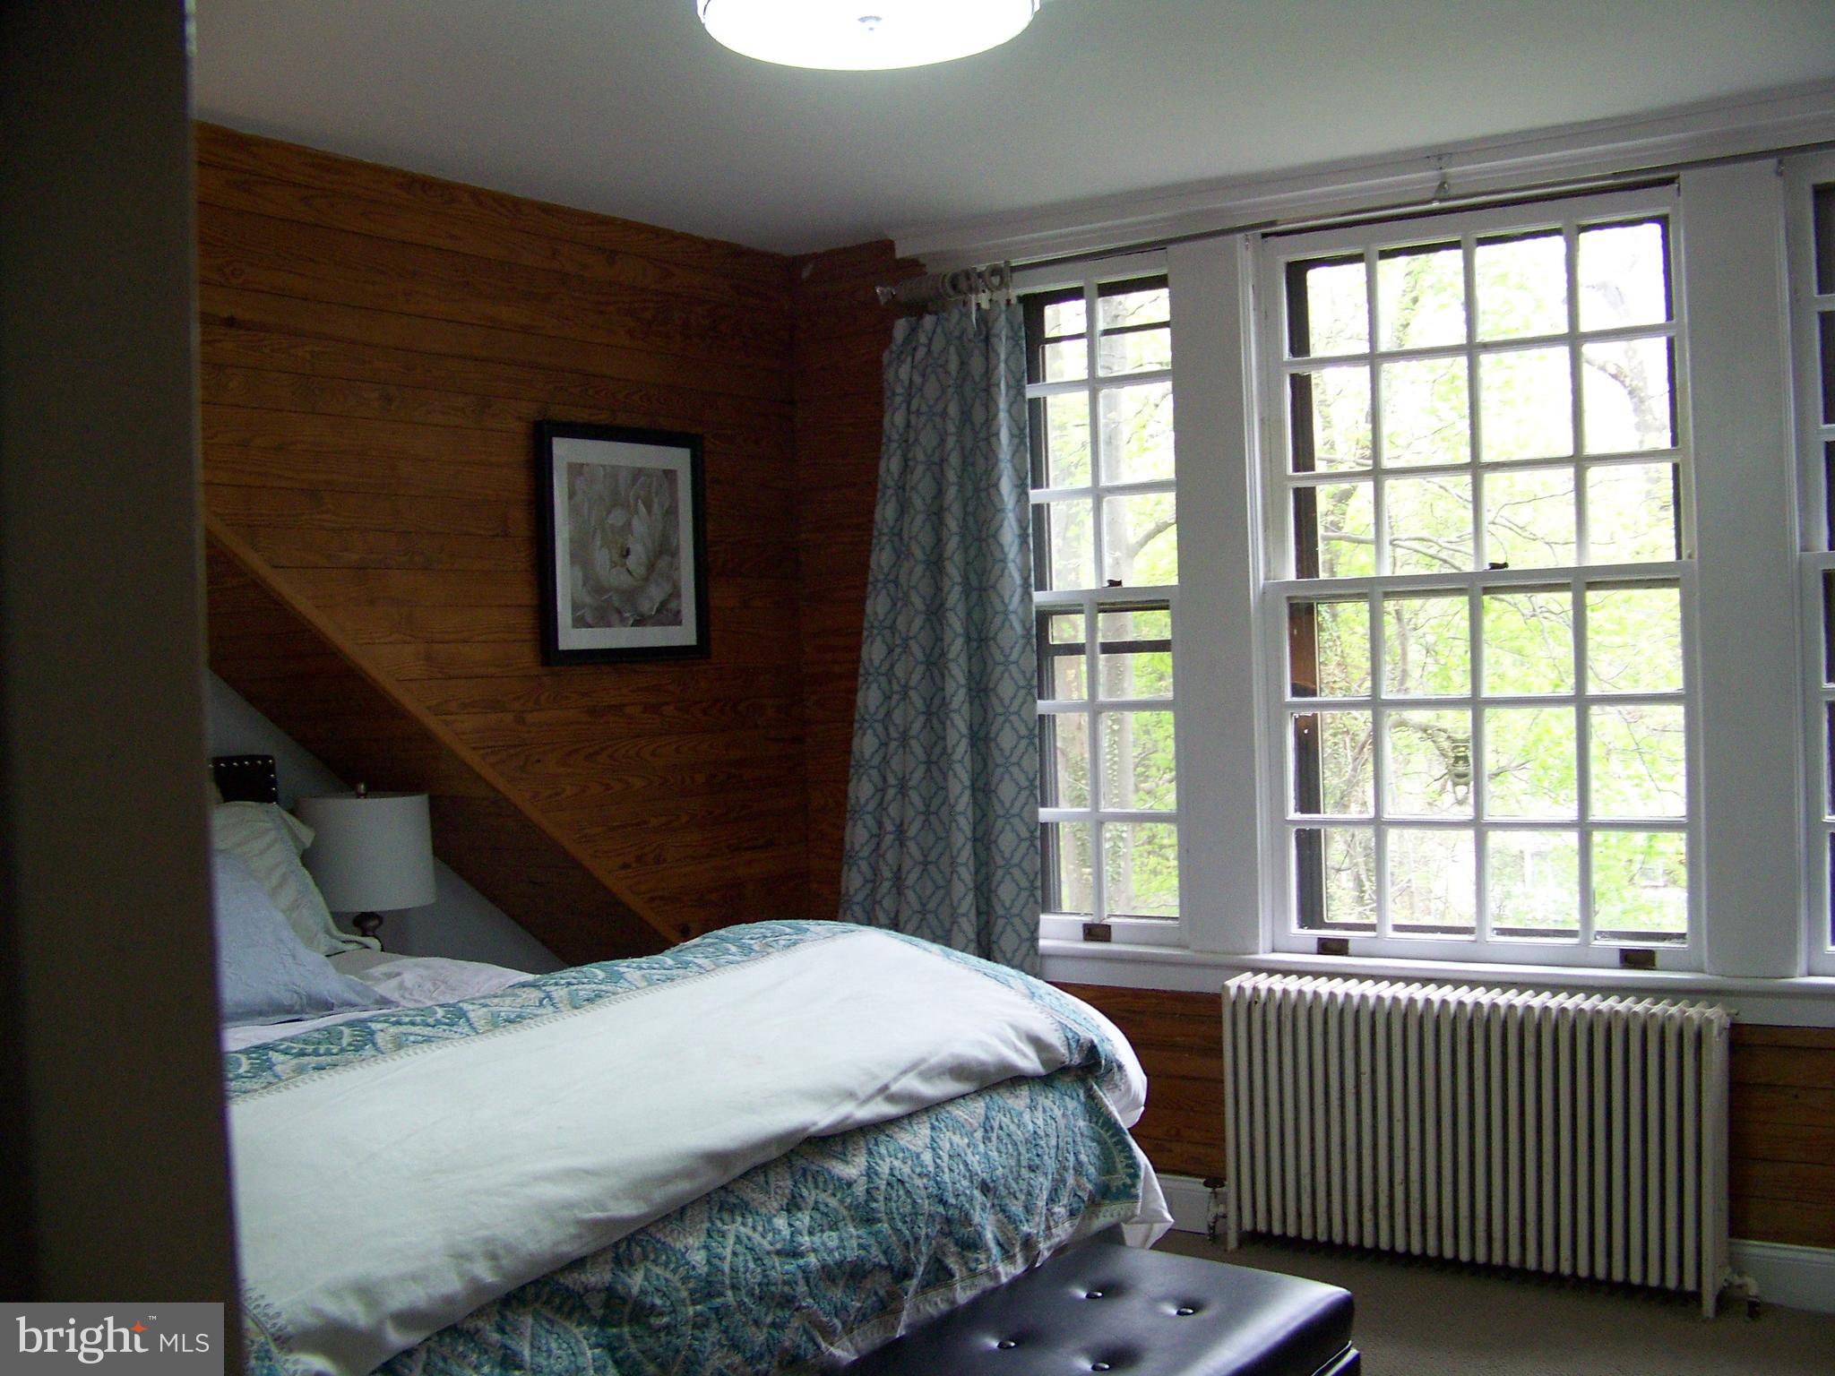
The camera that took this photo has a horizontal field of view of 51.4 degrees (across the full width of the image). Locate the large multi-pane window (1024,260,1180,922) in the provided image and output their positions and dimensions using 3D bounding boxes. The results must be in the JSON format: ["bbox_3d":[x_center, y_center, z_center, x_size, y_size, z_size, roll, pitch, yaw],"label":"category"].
[{"bbox_3d":[0.453,-0.208,4.887,0.490,1.700,0.100,-1,1,31],"label":"large multi-pane window"}]

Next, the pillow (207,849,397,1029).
[{"bbox_3d":[-1.529,0.540,4.083,0.660,0.460,0.170,-3,-41,-47],"label":"pillow"}]

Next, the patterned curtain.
[{"bbox_3d":[0.025,0.129,5.027,0.610,2.220,0.160,-1,1,31],"label":"patterned curtain"}]

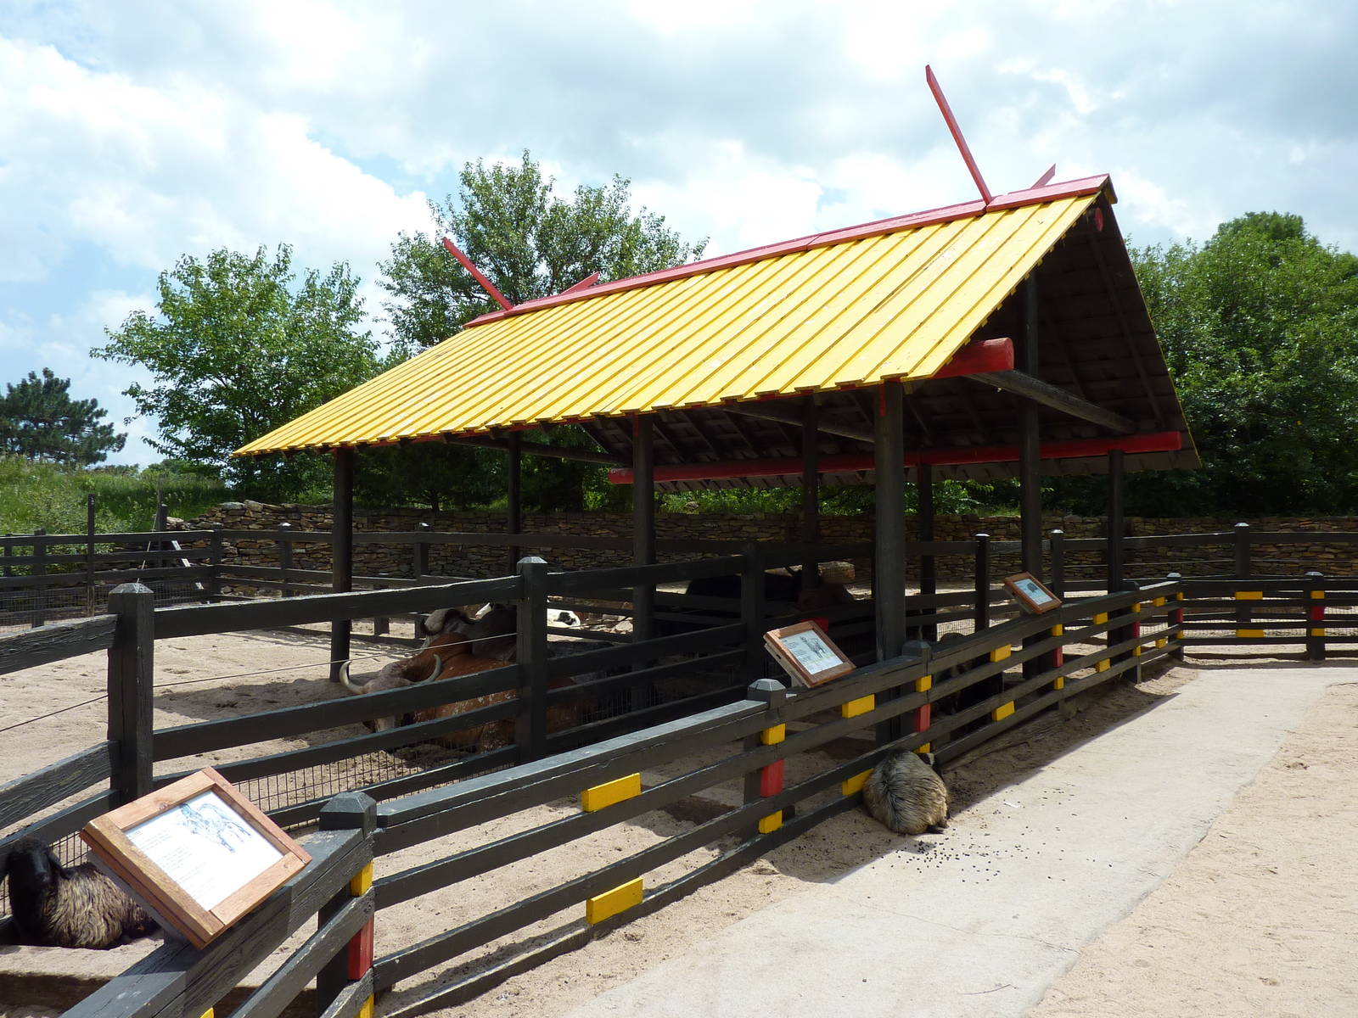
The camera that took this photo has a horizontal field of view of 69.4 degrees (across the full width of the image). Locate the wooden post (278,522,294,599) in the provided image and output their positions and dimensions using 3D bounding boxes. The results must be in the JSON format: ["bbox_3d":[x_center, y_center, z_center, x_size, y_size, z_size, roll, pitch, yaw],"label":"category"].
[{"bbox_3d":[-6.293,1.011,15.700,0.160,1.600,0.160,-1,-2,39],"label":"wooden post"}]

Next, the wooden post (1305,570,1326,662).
[{"bbox_3d":[7.393,1.252,11.400,0.170,1.070,0.170,0,-2,8],"label":"wooden post"}]

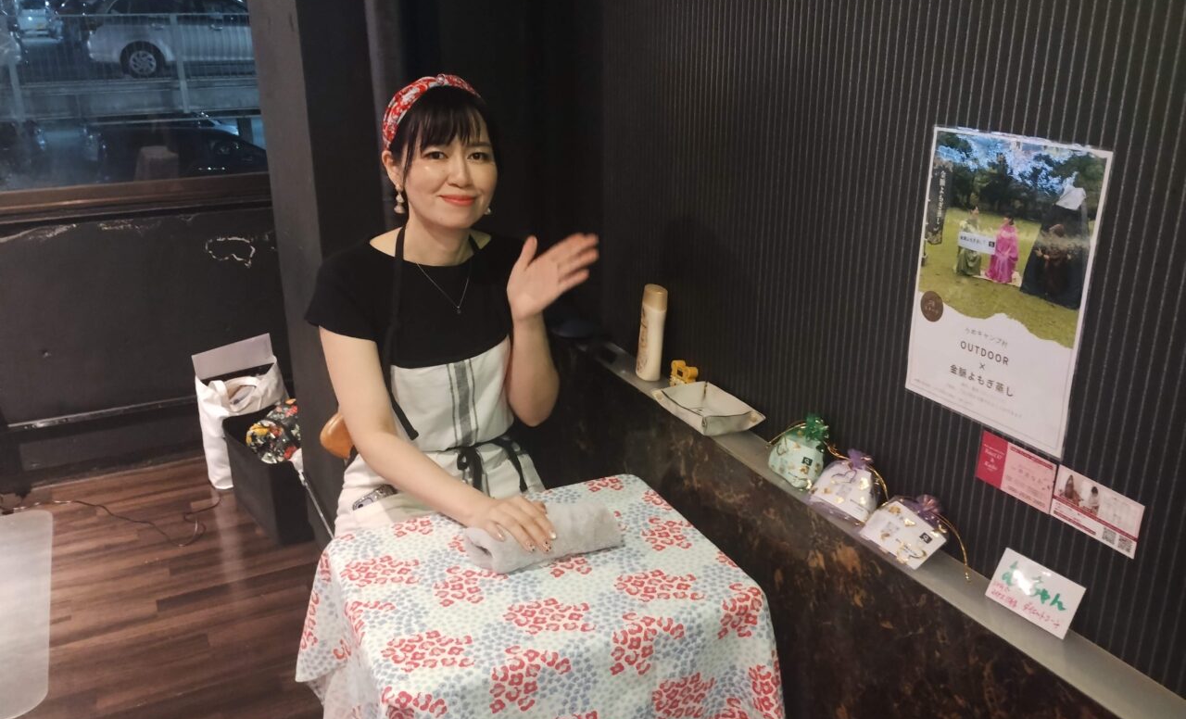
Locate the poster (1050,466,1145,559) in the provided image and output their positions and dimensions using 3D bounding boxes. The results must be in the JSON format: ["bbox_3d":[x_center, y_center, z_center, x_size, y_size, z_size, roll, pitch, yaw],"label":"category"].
[{"bbox_3d":[0.475,0.143,0.908,0.003,0.055,0.091,-10,22,-24],"label":"poster"}]

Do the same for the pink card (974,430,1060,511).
[{"bbox_3d":[0.434,0.115,0.987,0.003,0.055,0.091,-10,22,-24],"label":"pink card"}]

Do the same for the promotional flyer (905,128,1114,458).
[{"bbox_3d":[0.408,-0.073,0.973,0.004,0.298,0.211,-10,22,-24],"label":"promotional flyer"}]

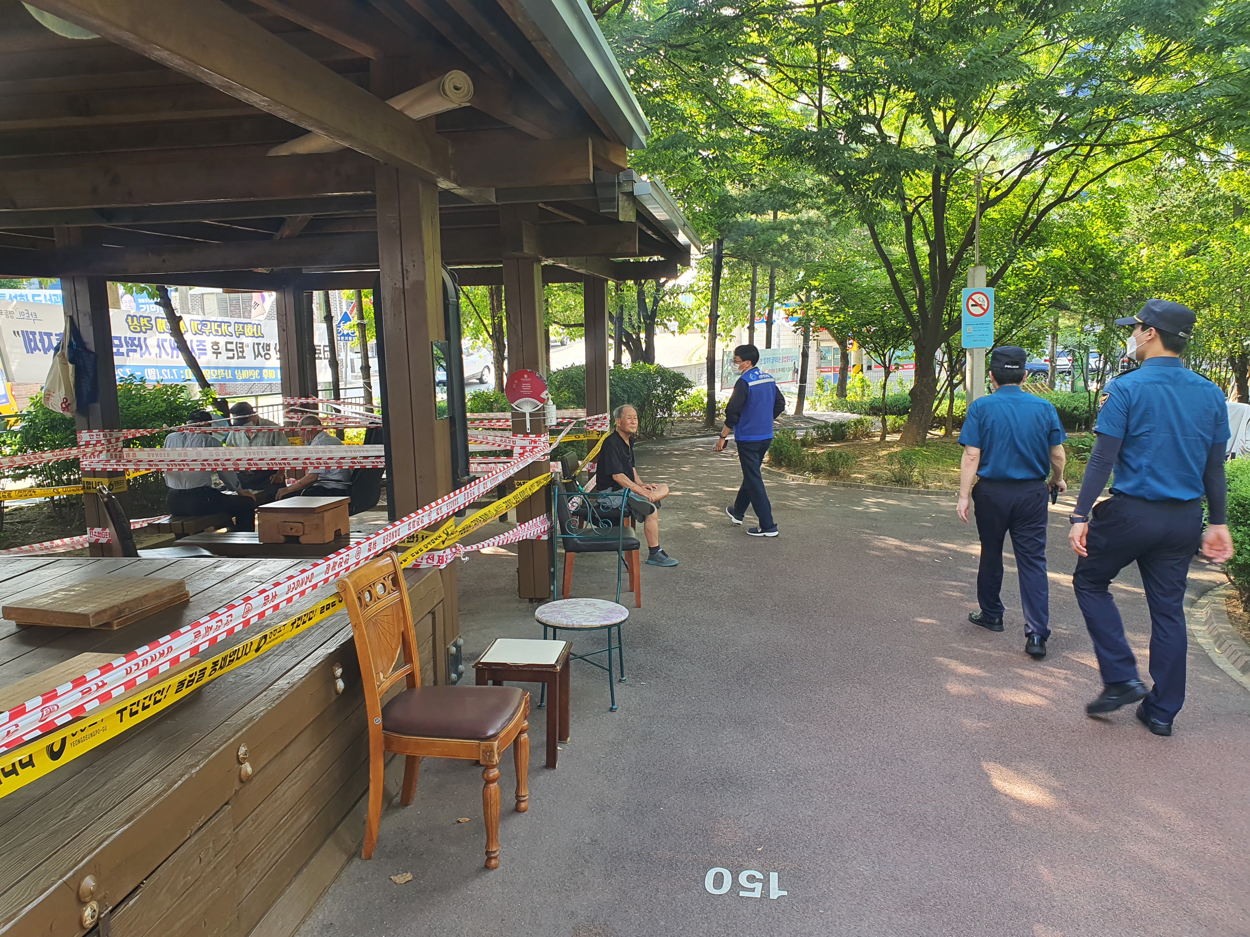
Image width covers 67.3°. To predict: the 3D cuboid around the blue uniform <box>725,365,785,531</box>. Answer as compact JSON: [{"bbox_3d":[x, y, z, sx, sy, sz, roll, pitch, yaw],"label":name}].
[{"bbox_3d":[1.203,-0.152,8.548,0.500,1.440,0.420,-8,11,-38],"label":"blue uniform"}]

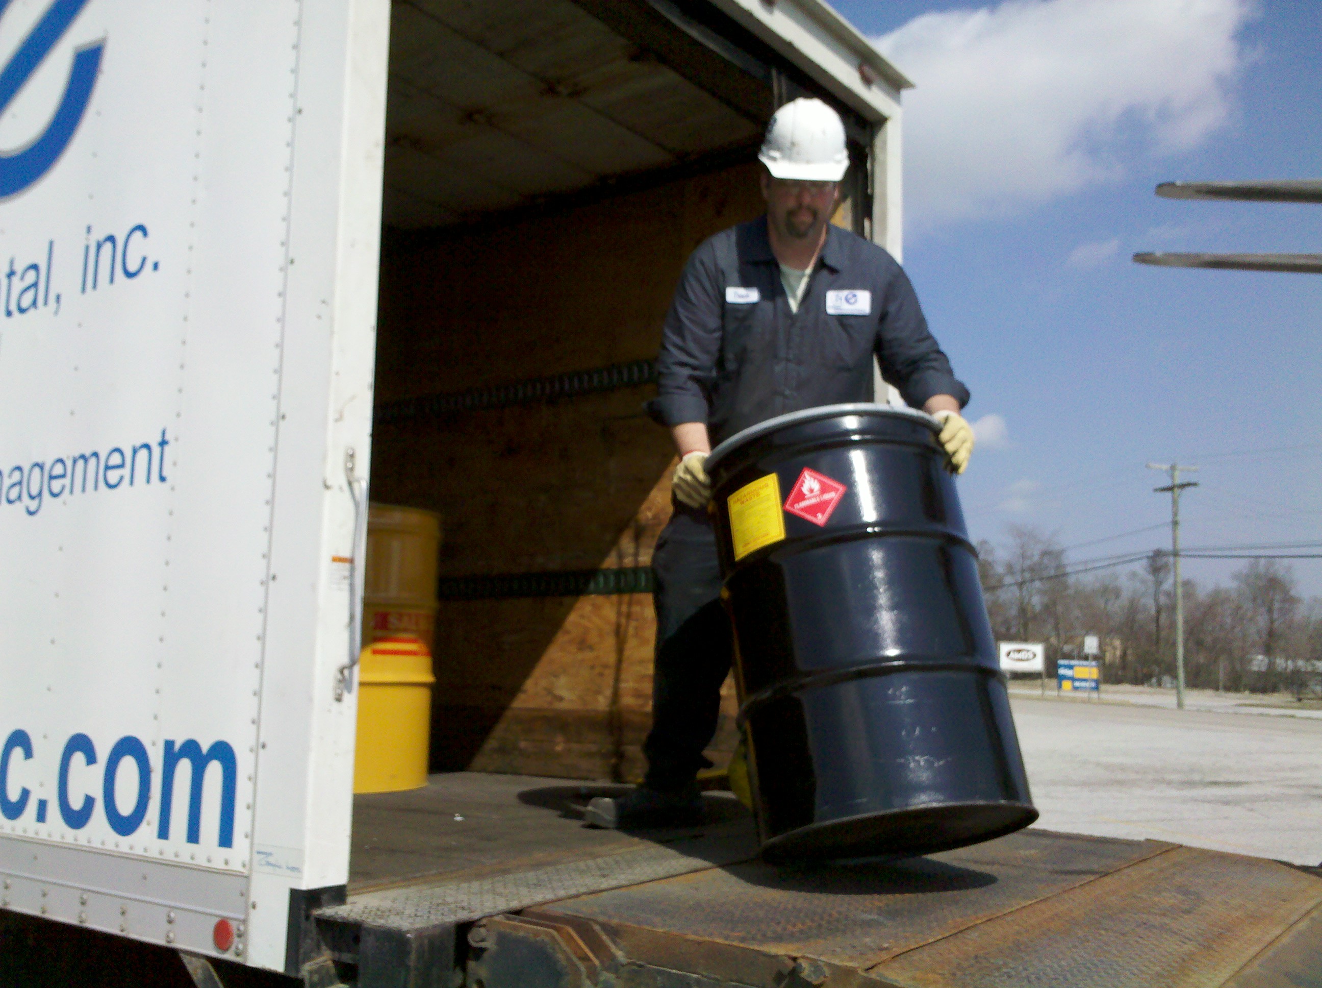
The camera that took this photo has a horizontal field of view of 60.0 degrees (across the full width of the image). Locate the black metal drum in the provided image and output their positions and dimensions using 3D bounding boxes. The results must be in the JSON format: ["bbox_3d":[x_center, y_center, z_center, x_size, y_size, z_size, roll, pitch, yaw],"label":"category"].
[{"bbox_3d":[0.451,0.329,2.596,0.605,0.880,0.605,-5,-28,-3],"label":"black metal drum"}]

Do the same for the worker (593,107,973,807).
[{"bbox_3d":[0.274,-0.012,3.080,0.920,1.900,0.780,0,-9,5],"label":"worker"}]

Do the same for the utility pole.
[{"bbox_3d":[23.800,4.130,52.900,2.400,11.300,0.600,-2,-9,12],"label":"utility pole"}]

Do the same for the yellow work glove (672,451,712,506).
[{"bbox_3d":[0.074,-0.035,2.830,0.110,0.150,0.130,5,-10,-30],"label":"yellow work glove"}]

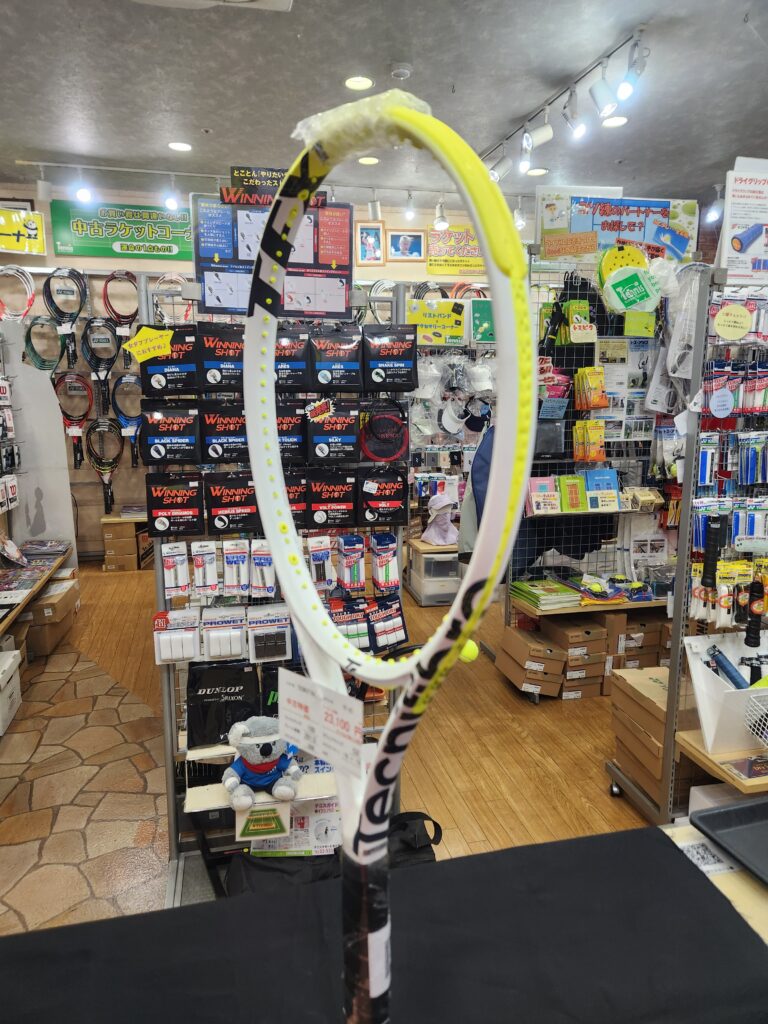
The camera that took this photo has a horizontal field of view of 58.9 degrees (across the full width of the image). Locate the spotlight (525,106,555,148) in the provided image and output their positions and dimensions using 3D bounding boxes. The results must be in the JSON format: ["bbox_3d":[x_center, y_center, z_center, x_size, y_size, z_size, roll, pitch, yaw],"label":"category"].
[{"bbox_3d":[0.774,-1.928,3.420,0.150,0.190,0.085,-2,10,-12],"label":"spotlight"}]

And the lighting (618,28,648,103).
[{"bbox_3d":[1.045,-1.883,2.862,0.085,0.225,0.120,10,14,44],"label":"lighting"}]

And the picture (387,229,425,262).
[{"bbox_3d":[0.187,-2.242,5.742,0.350,0.260,0.025,-2,11,-13],"label":"picture"}]

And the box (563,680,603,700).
[{"bbox_3d":[0.818,0.730,3.059,0.178,0.095,0.295,-2,11,-13],"label":"box"}]

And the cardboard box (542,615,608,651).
[{"bbox_3d":[0.830,0.534,3.047,0.180,0.108,0.290,-3,10,-17],"label":"cardboard box"}]

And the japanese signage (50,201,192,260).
[{"bbox_3d":[-1.722,-1.990,4.843,1.169,0.363,0.015,-2,11,-13],"label":"japanese signage"}]

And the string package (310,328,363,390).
[{"bbox_3d":[-0.118,-0.383,1.710,0.142,0.164,0.020,-2,10,-12],"label":"string package"}]

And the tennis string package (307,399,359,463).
[{"bbox_3d":[-0.133,-0.212,1.790,0.142,0.164,0.020,-2,10,-12],"label":"tennis string package"}]

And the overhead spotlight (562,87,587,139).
[{"bbox_3d":[0.943,-1.977,3.367,0.080,0.195,0.100,-9,14,-41],"label":"overhead spotlight"}]

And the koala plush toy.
[{"bbox_3d":[-0.302,0.620,1.690,0.185,0.205,0.155,-2,10,-14],"label":"koala plush toy"}]

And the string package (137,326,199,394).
[{"bbox_3d":[-0.548,-0.388,1.744,0.143,0.170,0.020,-2,11,-13],"label":"string package"}]

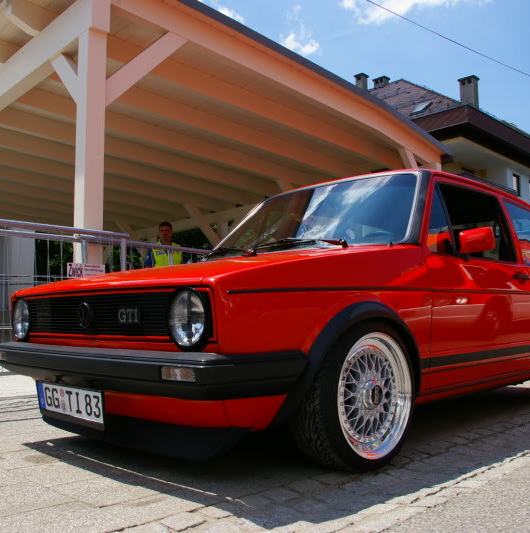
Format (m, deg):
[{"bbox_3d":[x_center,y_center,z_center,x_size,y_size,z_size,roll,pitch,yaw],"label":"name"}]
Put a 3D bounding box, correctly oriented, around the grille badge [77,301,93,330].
[{"bbox_3d":[-0.665,0.183,2.224,0.095,0.095,0.018,-5,-7,44],"label":"grille badge"}]

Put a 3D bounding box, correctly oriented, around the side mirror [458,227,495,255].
[{"bbox_3d":[0.943,-0.112,2.665,0.165,0.105,0.085,-4,-6,38],"label":"side mirror"}]

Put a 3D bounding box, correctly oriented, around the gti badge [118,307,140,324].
[{"bbox_3d":[-0.459,0.165,2.028,0.125,0.053,0.014,-5,-7,44],"label":"gti badge"}]

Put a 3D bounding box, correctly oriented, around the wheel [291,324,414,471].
[{"bbox_3d":[0.337,0.460,2.203,0.200,0.560,0.560,-5,-7,44],"label":"wheel"}]

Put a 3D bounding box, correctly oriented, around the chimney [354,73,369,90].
[{"bbox_3d":[6.041,-11.325,37.243,0.650,1.400,0.700,-5,-7,44],"label":"chimney"}]

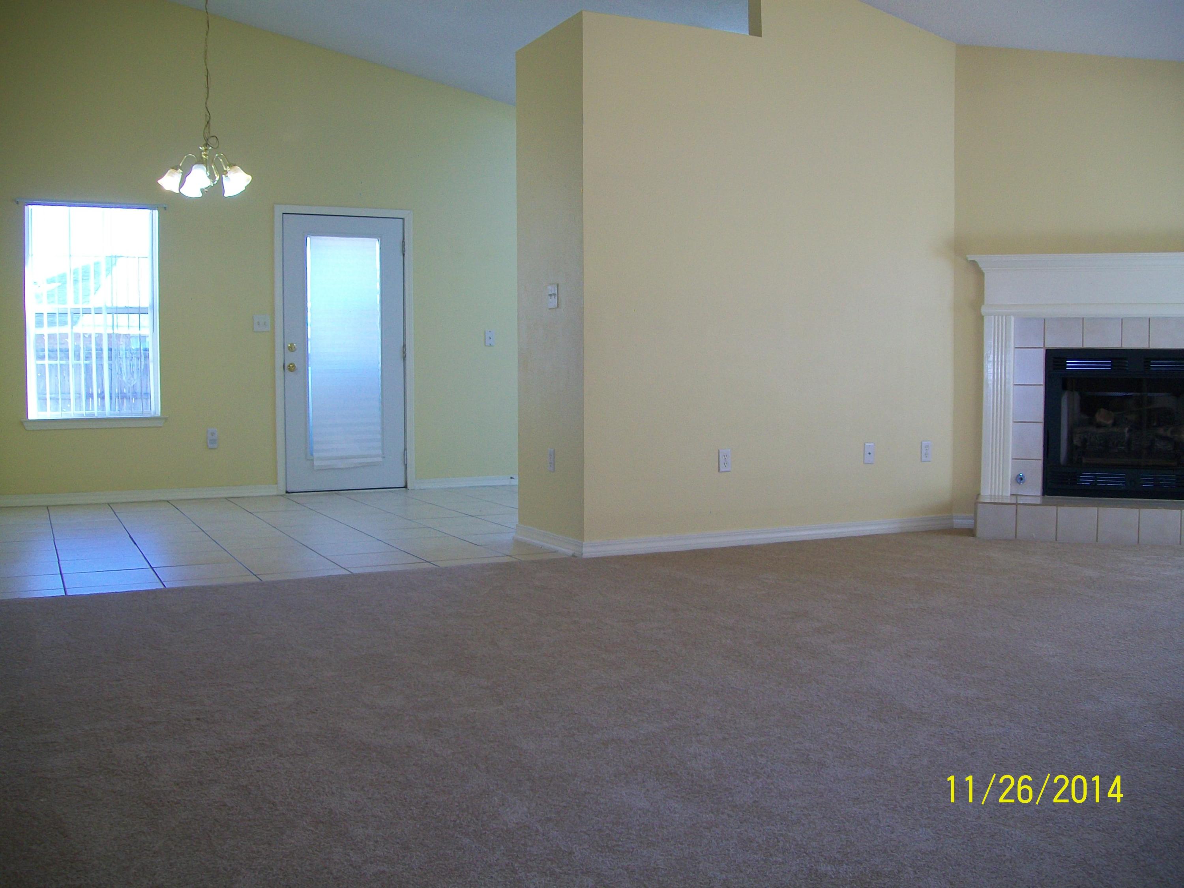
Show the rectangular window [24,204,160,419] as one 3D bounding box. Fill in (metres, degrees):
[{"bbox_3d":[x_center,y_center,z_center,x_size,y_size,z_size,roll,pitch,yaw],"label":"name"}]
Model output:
[{"bbox_3d":[-3.396,-0.895,7.928,0.848,1.435,0.104,-2,4,-26],"label":"rectangular window"}]

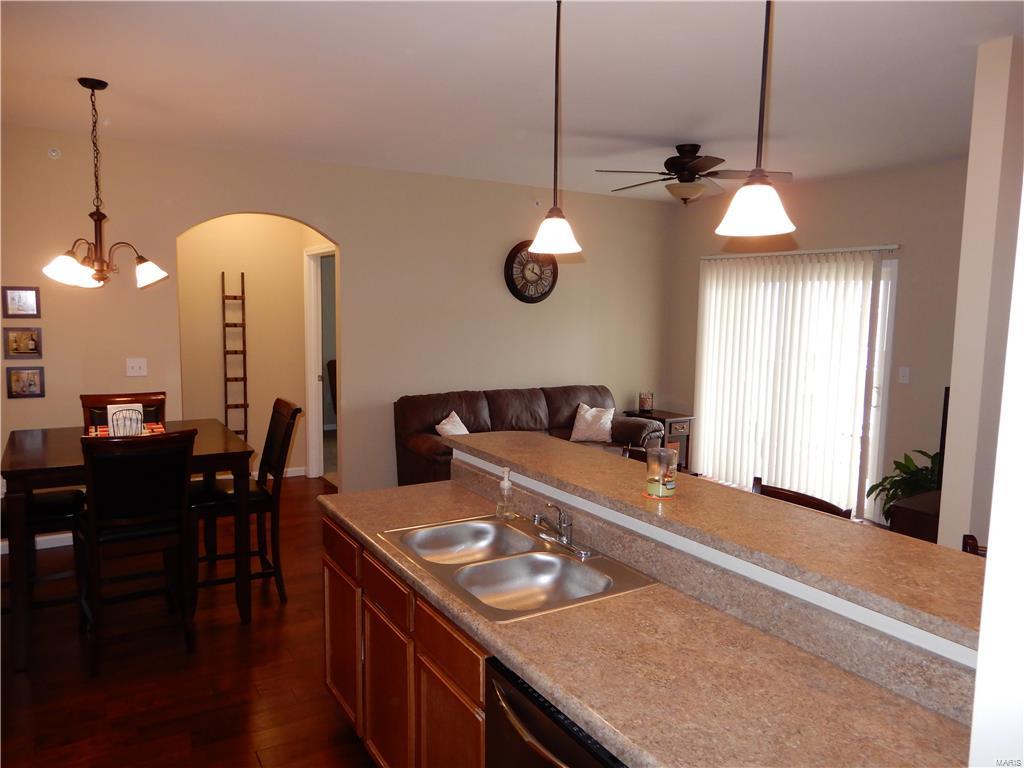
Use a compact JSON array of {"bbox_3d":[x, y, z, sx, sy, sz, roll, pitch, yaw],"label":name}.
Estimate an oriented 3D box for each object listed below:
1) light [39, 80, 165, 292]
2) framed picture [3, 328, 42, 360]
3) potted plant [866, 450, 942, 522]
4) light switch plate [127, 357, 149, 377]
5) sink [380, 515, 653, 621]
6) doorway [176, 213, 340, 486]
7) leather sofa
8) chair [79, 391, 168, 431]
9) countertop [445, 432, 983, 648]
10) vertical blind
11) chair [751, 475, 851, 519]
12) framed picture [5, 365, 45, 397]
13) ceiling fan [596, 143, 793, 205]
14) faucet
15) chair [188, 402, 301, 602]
[{"bbox_3d":[-2.097,-1.006,3.623,0.580,1.020,0.580,-3,7,-32],"label":"light"},{"bbox_3d":[-3.179,-0.260,4.617,0.205,0.203,0.020,-3,7,-31],"label":"framed picture"},{"bbox_3d":[2.808,0.724,4.965,0.540,0.550,0.540,-3,7,-31],"label":"potted plant"},{"bbox_3d":[-2.607,-0.114,4.943,0.121,0.121,0.010,-3,7,-32],"label":"light switch plate"},{"bbox_3d":[-0.011,0.644,2.290,0.565,0.180,0.825,-3,7,-32],"label":"sink"},{"bbox_3d":[-1.928,-0.115,5.493,1.165,2.330,0.120,-3,7,-31],"label":"doorway"},{"bbox_3d":[0.222,0.550,6.188,2.280,0.910,0.960,-3,7,-31],"label":"leather sofa"},{"bbox_3d":[-2.244,0.638,4.195,0.475,1.085,0.610,-3,7,-32],"label":"chair"},{"bbox_3d":[0.547,0.376,2.330,0.485,0.040,2.530,-3,7,-31],"label":"countertop"},{"bbox_3d":[2.329,-0.070,6.188,0.090,2.130,1.950,-3,7,-32],"label":"vertical blind"},{"bbox_3d":[0.764,0.902,2.374,0.500,1.070,0.460,-2,7,-22],"label":"chair"},{"bbox_3d":[-3.152,-0.007,4.609,0.200,0.200,0.020,-3,7,-32],"label":"framed picture"},{"bbox_3d":[1.174,-1.405,4.797,1.270,0.400,1.270,-3,7,-31],"label":"ceiling fan"},{"bbox_3d":[0.150,0.464,2.354,0.150,0.140,0.290,-3,7,-31],"label":"faucet"},{"bbox_3d":[-1.536,0.669,3.988,0.610,1.085,0.475,-3,7,-32],"label":"chair"}]

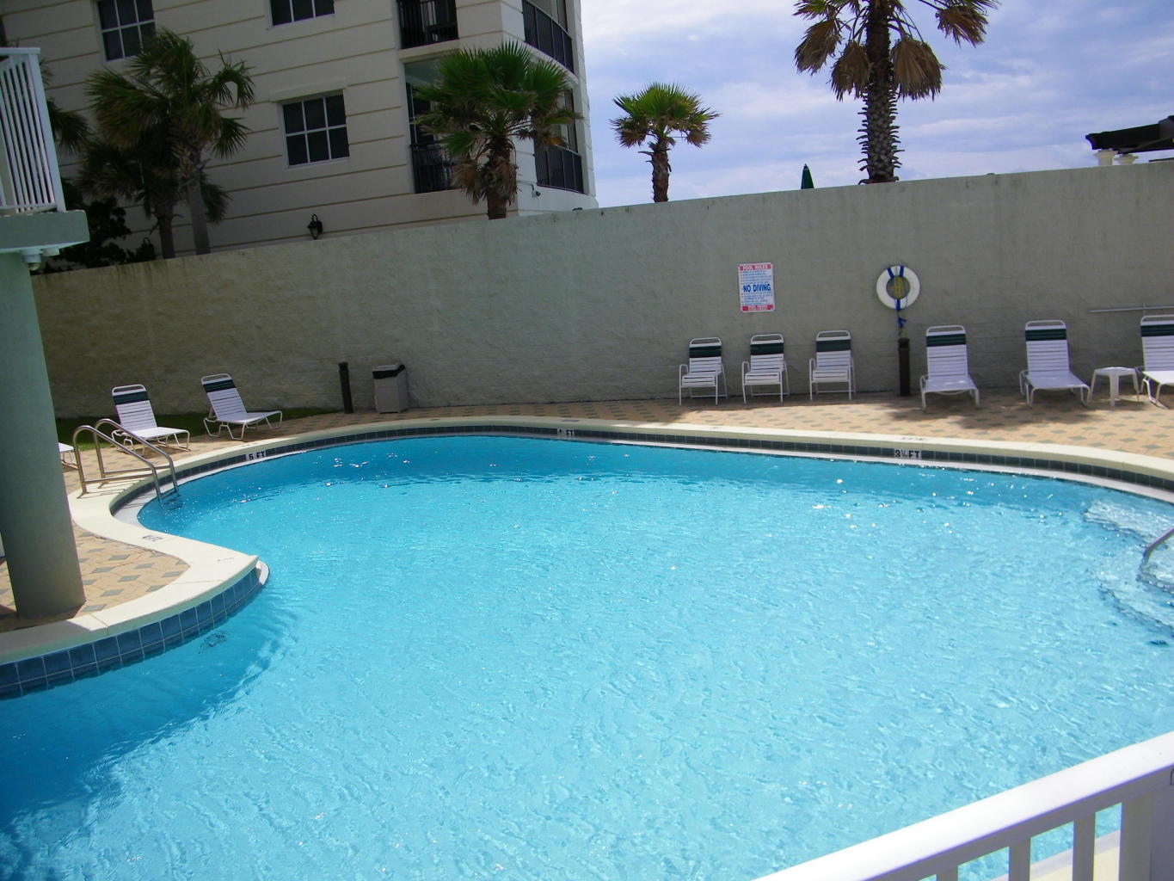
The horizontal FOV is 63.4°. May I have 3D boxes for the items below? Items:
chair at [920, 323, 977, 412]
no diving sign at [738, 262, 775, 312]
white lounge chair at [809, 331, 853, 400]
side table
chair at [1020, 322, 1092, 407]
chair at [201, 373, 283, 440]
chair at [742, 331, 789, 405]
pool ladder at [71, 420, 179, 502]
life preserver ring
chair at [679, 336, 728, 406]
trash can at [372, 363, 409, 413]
[{"bbox_3d":[4.740,-0.975,12.450,0.640,0.940,1.549,-1,11,19],"label":"chair"},{"bbox_3d":[2.536,-2.280,14.174,0.500,0.680,0.020,-1,11,20],"label":"no diving sign"},{"bbox_3d":[3.515,-1.076,13.612,0.580,0.930,0.650,-1,11,22],"label":"white lounge chair"},{"bbox_3d":[6.366,-0.658,11.481,0.430,0.390,0.430,-7,11,-14],"label":"side table"},{"bbox_3d":[5.869,-0.984,11.972,0.640,0.940,1.531,-1,11,20],"label":"chair"},{"bbox_3d":[-5.499,-0.573,15.128,1.552,0.940,0.640,4,14,42],"label":"chair"},{"bbox_3d":[2.620,-1.056,13.926,0.580,0.930,0.650,-1,11,22],"label":"chair"},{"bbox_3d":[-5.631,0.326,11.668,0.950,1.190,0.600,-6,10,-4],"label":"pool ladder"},{"bbox_3d":[4.413,-2.168,13.479,0.600,0.610,0.100,-1,11,20],"label":"life preserver ring"},{"bbox_3d":[1.739,-1.041,14.266,0.580,0.930,0.650,0,11,24],"label":"chair"},{"bbox_3d":[-3.324,-0.864,16.185,0.460,0.760,0.430,-1,11,21],"label":"trash can"}]

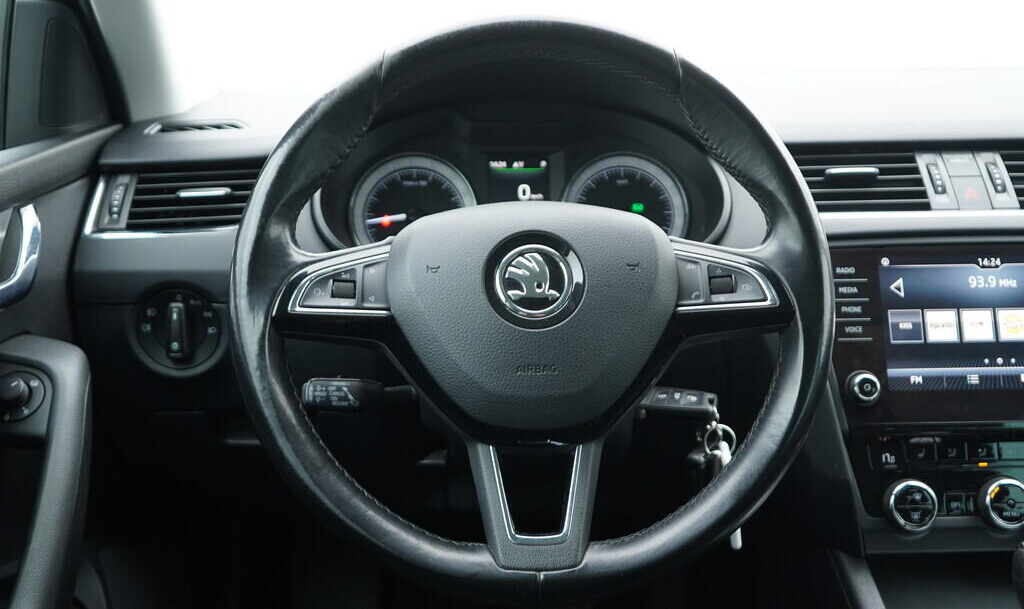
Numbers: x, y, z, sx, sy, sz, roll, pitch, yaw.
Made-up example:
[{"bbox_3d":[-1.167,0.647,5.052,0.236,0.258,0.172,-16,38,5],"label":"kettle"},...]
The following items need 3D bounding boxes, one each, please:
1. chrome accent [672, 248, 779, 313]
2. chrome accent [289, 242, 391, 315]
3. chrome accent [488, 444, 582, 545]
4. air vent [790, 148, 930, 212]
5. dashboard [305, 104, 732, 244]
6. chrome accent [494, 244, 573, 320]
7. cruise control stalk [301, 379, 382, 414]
[{"bbox_3d":[0.131,-0.015,0.630,0.061,0.040,0.014,-1,-15,0],"label":"chrome accent"},{"bbox_3d":[-0.106,-0.015,0.630,0.062,0.042,0.014,-1,-15,0],"label":"chrome accent"},{"bbox_3d":[0.014,0.112,0.602,0.054,0.060,0.014,-1,-17,0],"label":"chrome accent"},{"bbox_3d":[0.273,-0.100,0.815,0.114,0.047,0.035,-1,-6,0],"label":"air vent"},{"bbox_3d":[0.008,-0.095,0.820,0.330,0.125,0.100,-1,-5,0],"label":"dashboard"},{"bbox_3d":[0.013,-0.014,0.620,0.047,0.047,0.009,-1,-15,0],"label":"chrome accent"},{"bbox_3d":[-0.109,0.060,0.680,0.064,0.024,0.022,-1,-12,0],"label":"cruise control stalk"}]

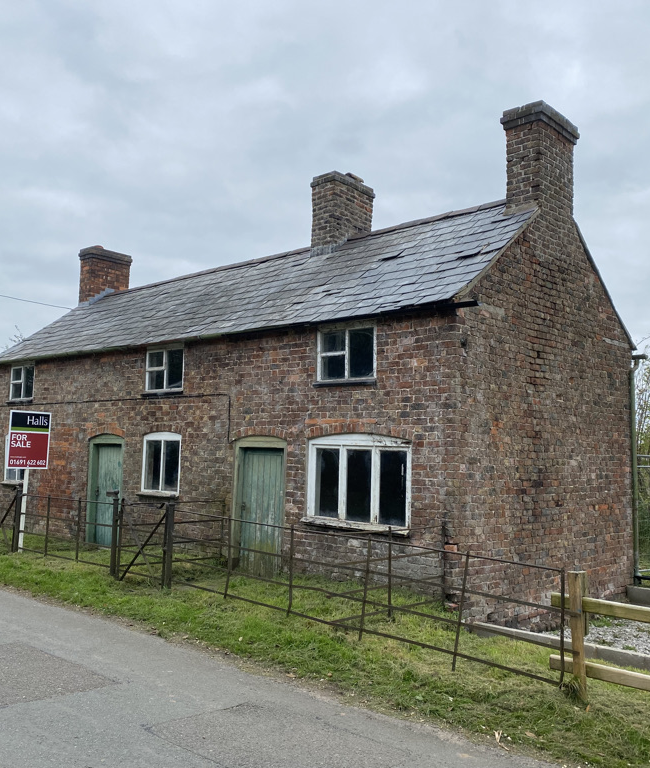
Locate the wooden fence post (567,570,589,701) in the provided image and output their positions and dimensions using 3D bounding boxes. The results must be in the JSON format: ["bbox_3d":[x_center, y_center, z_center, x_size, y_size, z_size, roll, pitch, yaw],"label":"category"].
[{"bbox_3d":[1.800,1.776,5.430,0.105,0.900,0.105,-6,-7,43],"label":"wooden fence post"}]

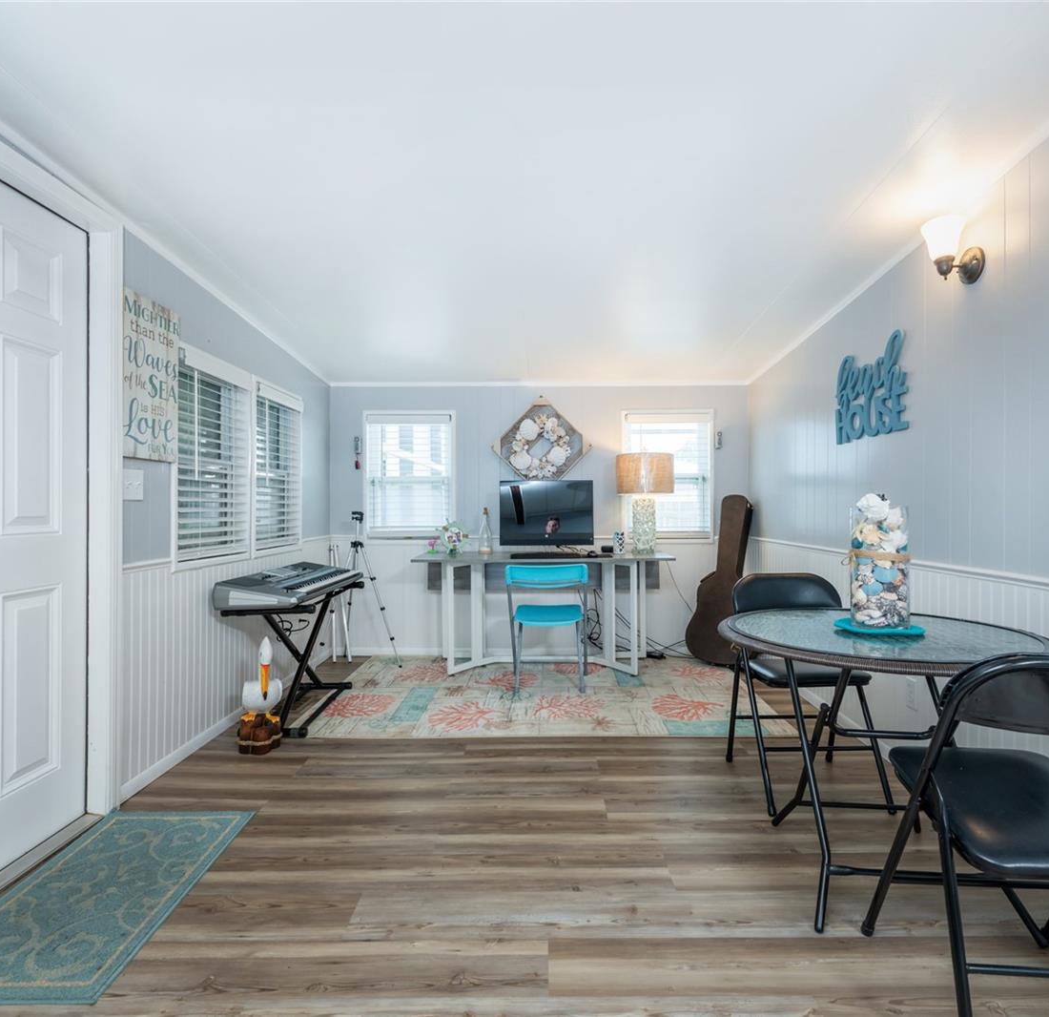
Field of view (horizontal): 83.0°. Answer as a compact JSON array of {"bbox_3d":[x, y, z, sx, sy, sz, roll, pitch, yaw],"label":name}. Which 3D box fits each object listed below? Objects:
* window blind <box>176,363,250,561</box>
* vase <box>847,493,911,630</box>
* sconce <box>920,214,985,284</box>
[{"bbox_3d":[-1.456,-0.211,2.848,0.060,0.888,0.618,0,0,2],"label":"window blind"},{"bbox_3d":[1.075,0.155,1.797,0.156,0.397,0.156,0,0,2],"label":"vase"},{"bbox_3d":[1.470,-0.853,2.000,0.165,0.208,0.130,0,0,2],"label":"sconce"}]

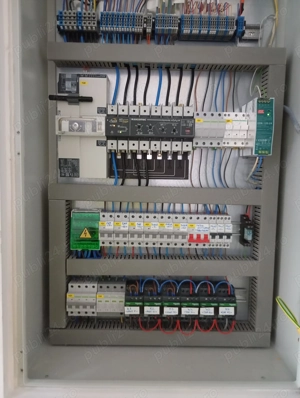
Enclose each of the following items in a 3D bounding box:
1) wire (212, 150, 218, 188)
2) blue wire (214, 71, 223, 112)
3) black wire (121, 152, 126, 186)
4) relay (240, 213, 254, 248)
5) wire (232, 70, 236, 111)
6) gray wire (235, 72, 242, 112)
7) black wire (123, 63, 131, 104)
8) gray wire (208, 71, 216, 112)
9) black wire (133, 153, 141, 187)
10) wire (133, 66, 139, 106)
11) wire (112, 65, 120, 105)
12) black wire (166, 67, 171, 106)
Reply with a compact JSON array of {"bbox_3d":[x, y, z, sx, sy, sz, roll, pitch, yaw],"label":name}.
[{"bbox_3d":[0.164,-0.073,0.803,0.013,0.094,0.015,1,5,-1],"label":"wire"},{"bbox_3d":[0.172,-0.268,0.803,0.017,0.109,0.013,1,5,0],"label":"blue wire"},{"bbox_3d":[-0.066,-0.075,0.811,0.015,0.088,0.015,1,5,-1],"label":"black wire"},{"bbox_3d":[0.248,0.080,0.822,0.017,0.079,0.068,1,5,-1],"label":"relay"},{"bbox_3d":[0.211,-0.268,0.803,0.006,0.107,0.009,1,5,0],"label":"wire"},{"bbox_3d":[0.218,-0.263,0.791,0.017,0.098,0.016,1,5,-1],"label":"gray wire"},{"bbox_3d":[-0.057,-0.283,0.802,0.017,0.104,0.014,1,5,0],"label":"black wire"},{"bbox_3d":[0.158,-0.270,0.810,0.016,0.104,0.011,1,5,-1],"label":"gray wire"},{"bbox_3d":[-0.032,-0.072,0.786,0.017,0.083,0.018,1,5,-1],"label":"black wire"},{"bbox_3d":[-0.034,-0.282,0.802,0.011,0.104,0.013,1,5,0],"label":"wire"},{"bbox_3d":[-0.080,-0.272,0.769,0.019,0.093,0.022,1,5,-1],"label":"wire"},{"bbox_3d":[0.046,-0.278,0.798,0.012,0.095,0.014,1,5,-1],"label":"black wire"}]

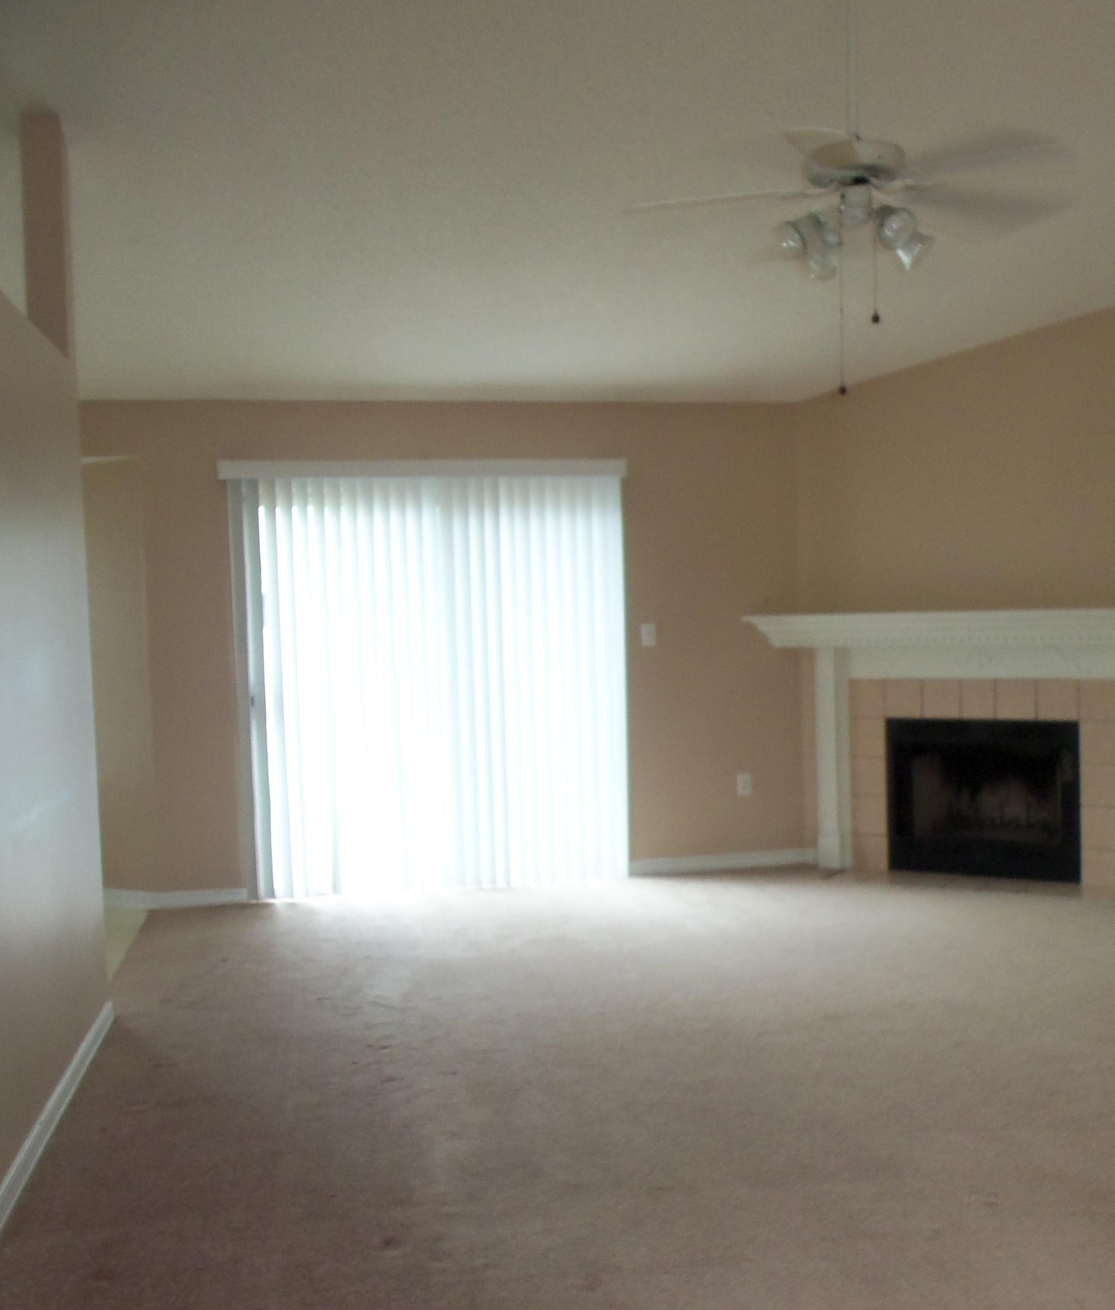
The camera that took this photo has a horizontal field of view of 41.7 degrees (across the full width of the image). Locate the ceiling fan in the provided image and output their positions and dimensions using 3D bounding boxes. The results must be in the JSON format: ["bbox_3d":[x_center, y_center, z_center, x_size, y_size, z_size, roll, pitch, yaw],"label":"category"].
[{"bbox_3d":[0.849,-1.475,4.194,1.300,0.860,1.300,-2,1,-9],"label":"ceiling fan"}]

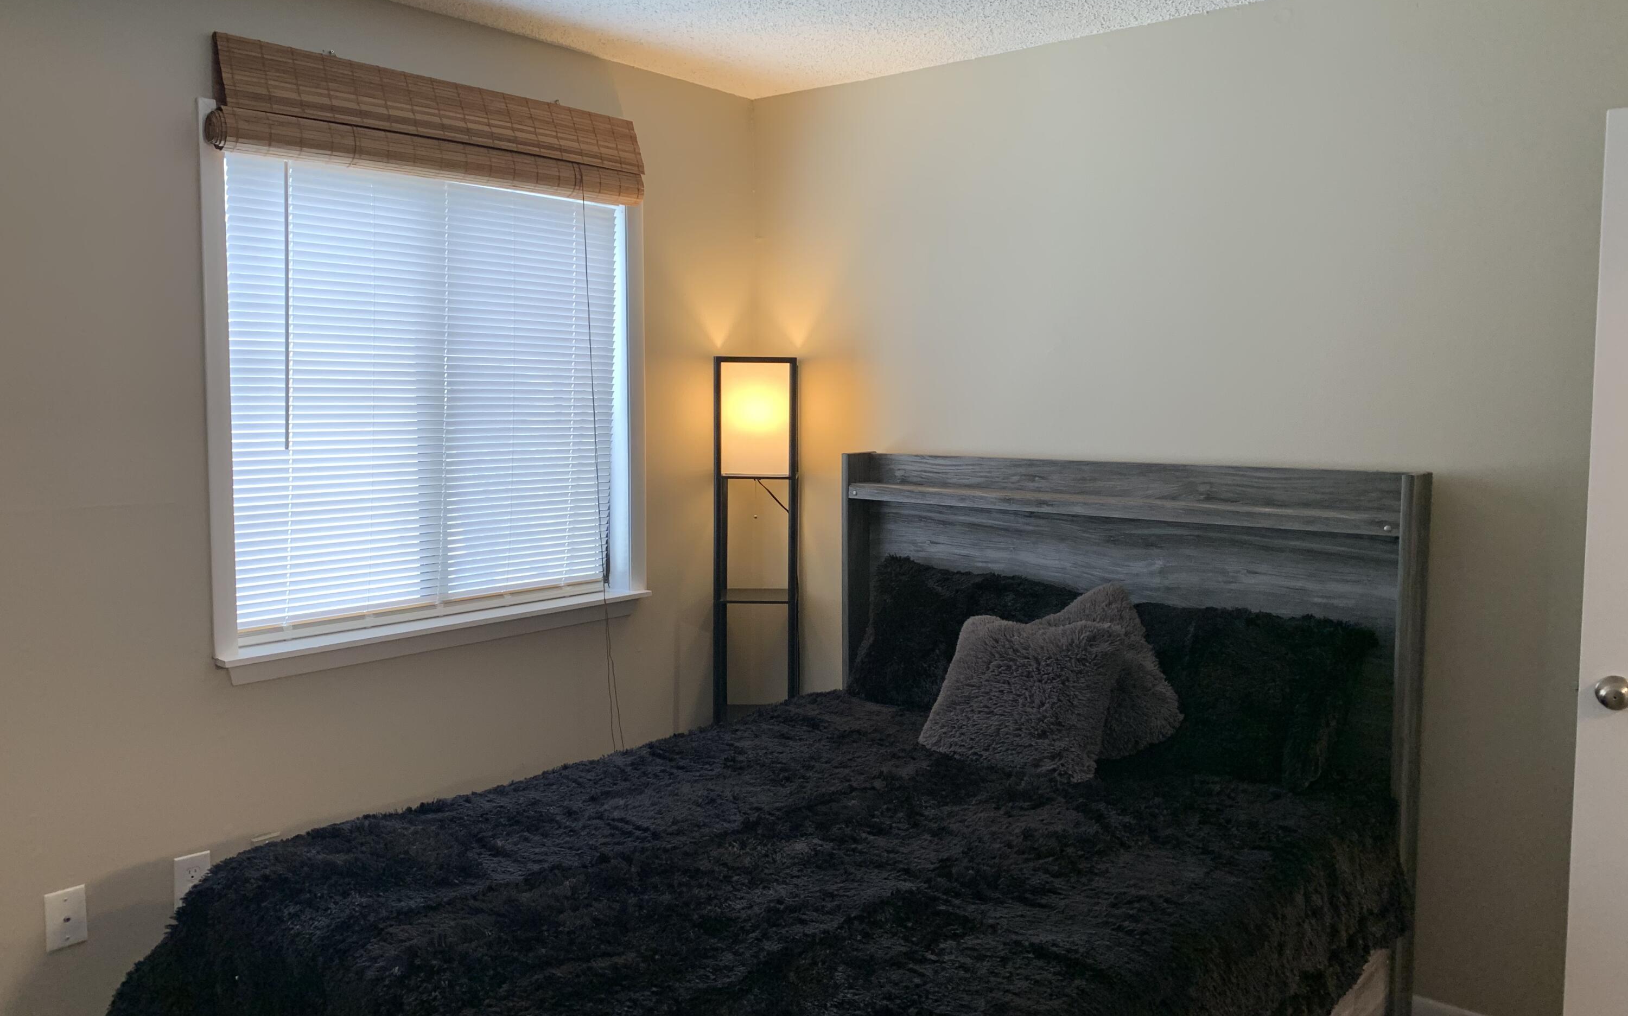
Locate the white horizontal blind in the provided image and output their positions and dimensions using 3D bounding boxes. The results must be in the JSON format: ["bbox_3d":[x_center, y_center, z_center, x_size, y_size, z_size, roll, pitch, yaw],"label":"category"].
[{"bbox_3d":[-0.990,-0.294,3.265,0.040,1.171,1.188,4,7,39],"label":"white horizontal blind"}]

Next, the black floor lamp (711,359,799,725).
[{"bbox_3d":[-0.181,0.328,3.917,0.255,1.600,0.255,0,5,0],"label":"black floor lamp"}]

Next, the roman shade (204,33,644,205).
[{"bbox_3d":[-0.916,-0.961,3.141,0.090,0.245,1.248,4,7,39],"label":"roman shade"}]

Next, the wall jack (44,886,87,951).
[{"bbox_3d":[-1.574,0.866,2.577,0.010,0.123,0.076,4,7,39],"label":"wall jack"}]

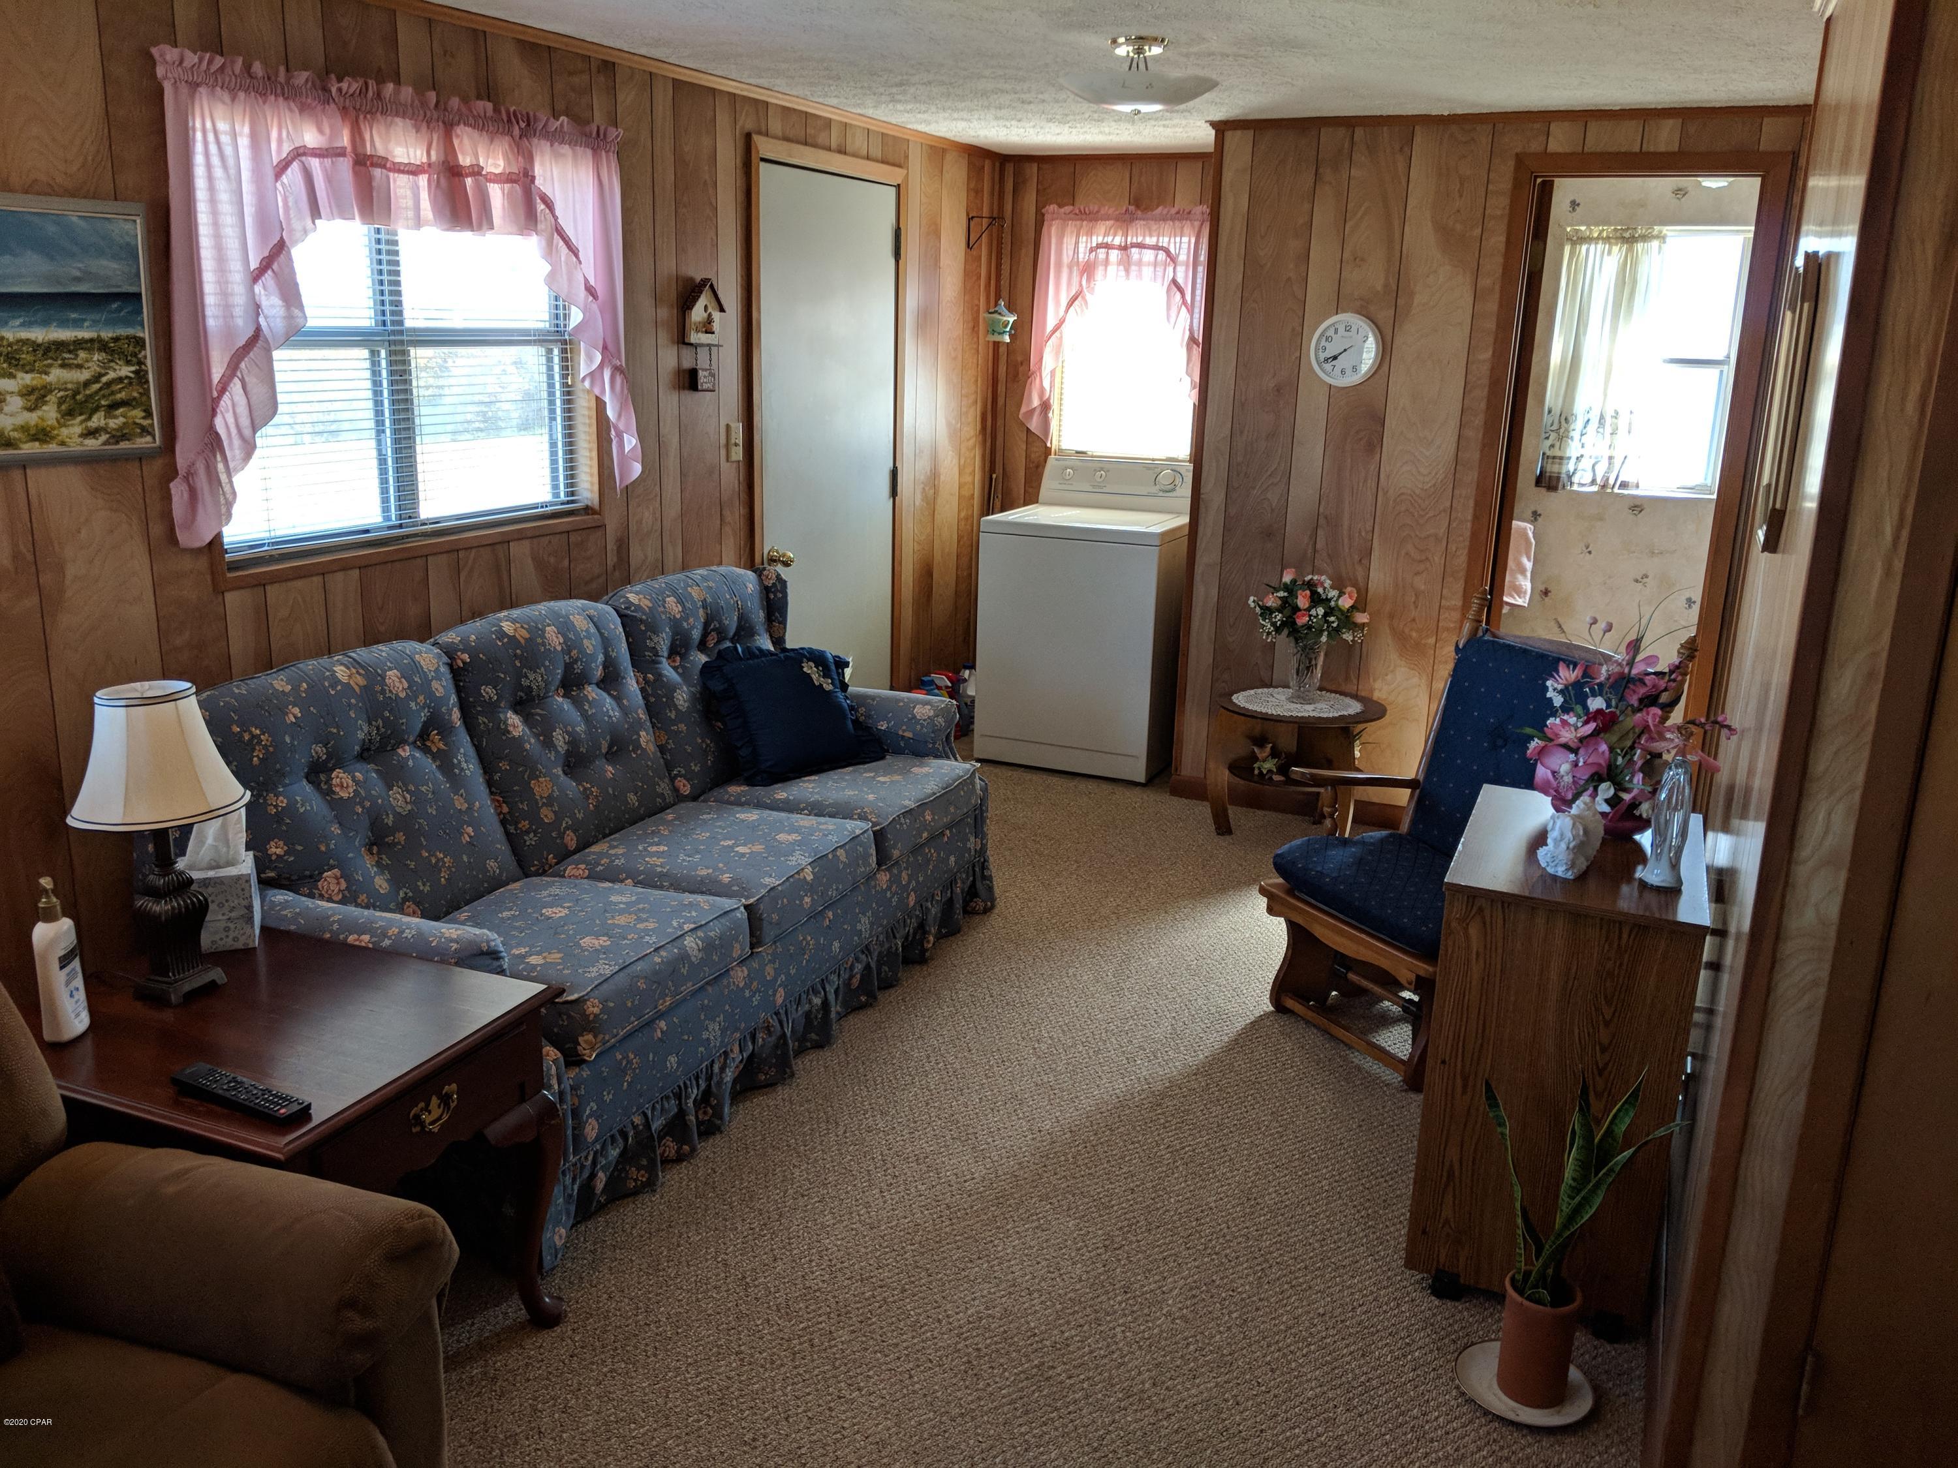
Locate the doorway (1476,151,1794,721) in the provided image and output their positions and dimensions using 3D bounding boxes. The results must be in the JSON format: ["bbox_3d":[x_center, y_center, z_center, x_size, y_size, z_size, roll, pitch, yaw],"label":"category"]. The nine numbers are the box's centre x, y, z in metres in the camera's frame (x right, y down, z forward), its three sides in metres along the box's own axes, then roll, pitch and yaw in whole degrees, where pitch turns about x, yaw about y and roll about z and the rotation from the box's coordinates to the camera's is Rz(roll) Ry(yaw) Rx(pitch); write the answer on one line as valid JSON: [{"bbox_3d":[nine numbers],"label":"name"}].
[{"bbox_3d":[1.902,-0.639,4.655,0.720,2.125,0.120,8,17,23],"label":"doorway"}]

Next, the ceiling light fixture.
[{"bbox_3d":[0.358,-1.459,3.402,0.350,0.165,0.350,8,17,23],"label":"ceiling light fixture"}]

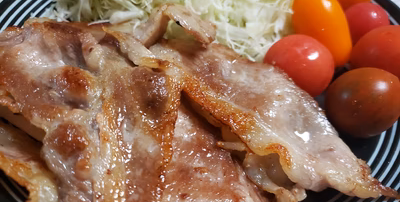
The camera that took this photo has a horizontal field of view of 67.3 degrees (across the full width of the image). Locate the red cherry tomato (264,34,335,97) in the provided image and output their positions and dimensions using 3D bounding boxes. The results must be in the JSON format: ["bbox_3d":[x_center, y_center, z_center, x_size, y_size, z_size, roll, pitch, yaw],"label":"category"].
[{"bbox_3d":[0.046,-0.016,0.140,0.030,0.029,0.030,20,51,15],"label":"red cherry tomato"}]

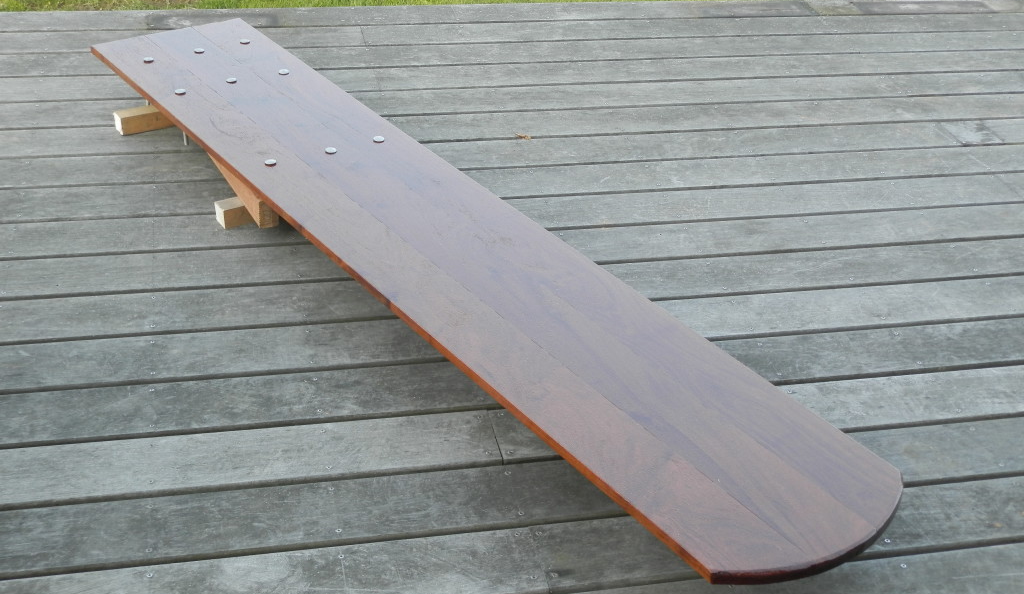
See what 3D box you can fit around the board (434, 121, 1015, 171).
[{"bbox_3d":[0.559,-0.381,3.476,1.521,0.030,0.142,-4,33,-12],"label":"board"}]

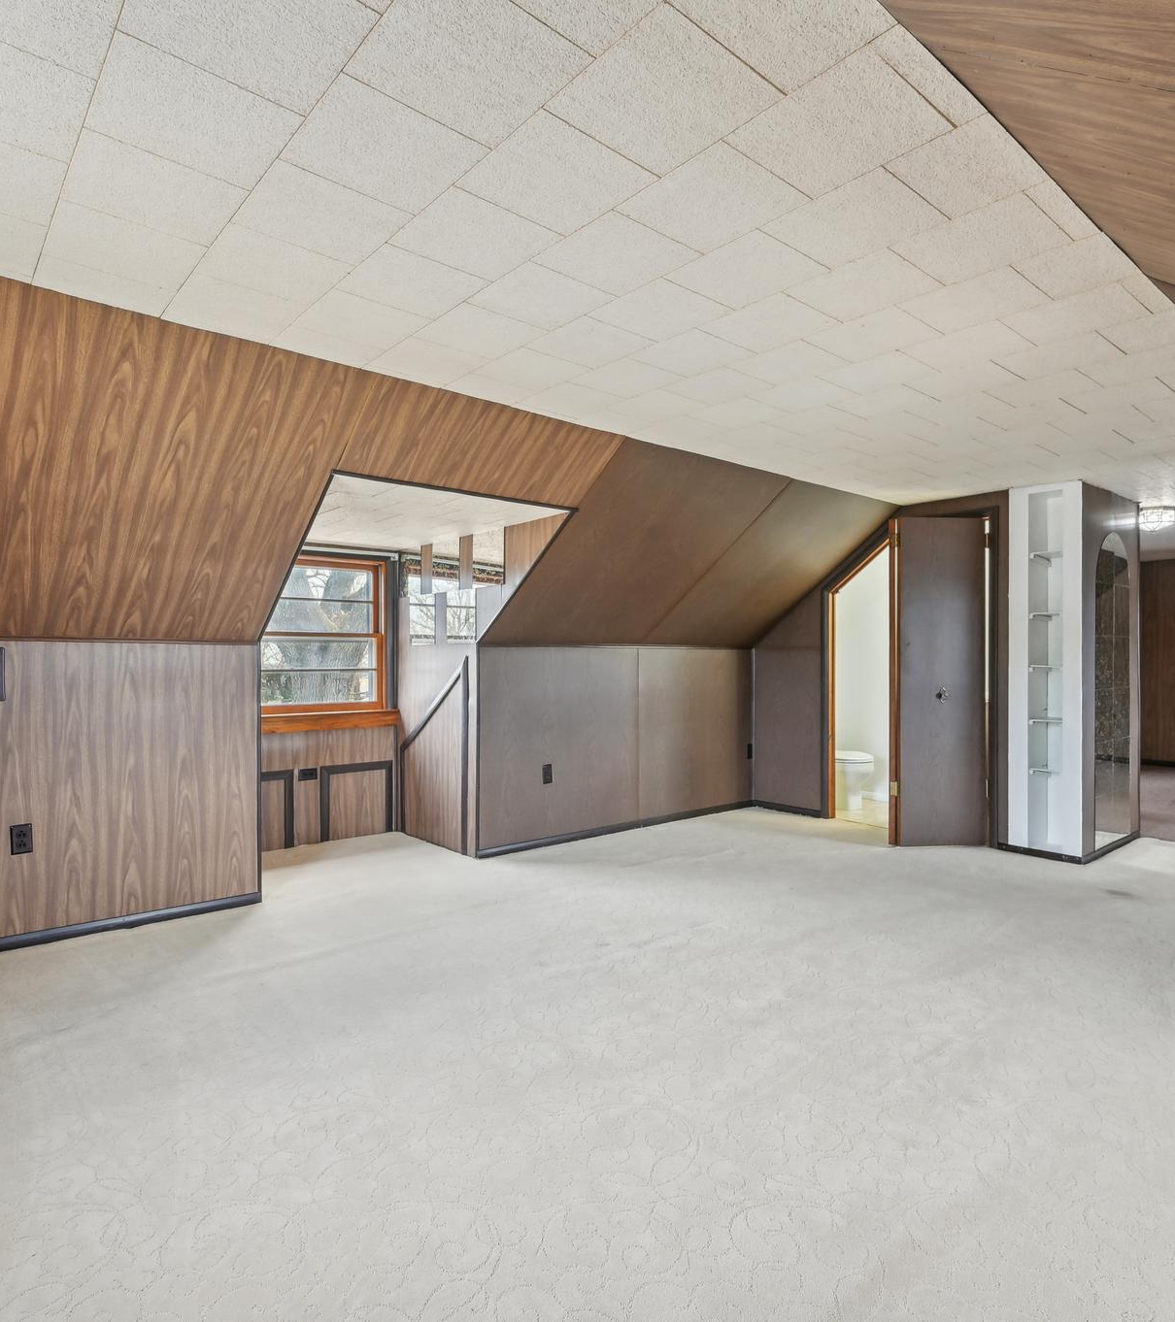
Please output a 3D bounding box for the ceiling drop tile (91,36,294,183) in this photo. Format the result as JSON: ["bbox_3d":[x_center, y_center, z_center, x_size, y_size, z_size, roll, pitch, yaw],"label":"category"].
[{"bbox_3d":[-0.729,-1.008,1.435,0.306,0.018,0.304,0,0,-41],"label":"ceiling drop tile"}]

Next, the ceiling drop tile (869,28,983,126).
[{"bbox_3d":[0.589,-1.003,1.319,0.306,0.018,0.060,0,0,-41],"label":"ceiling drop tile"}]

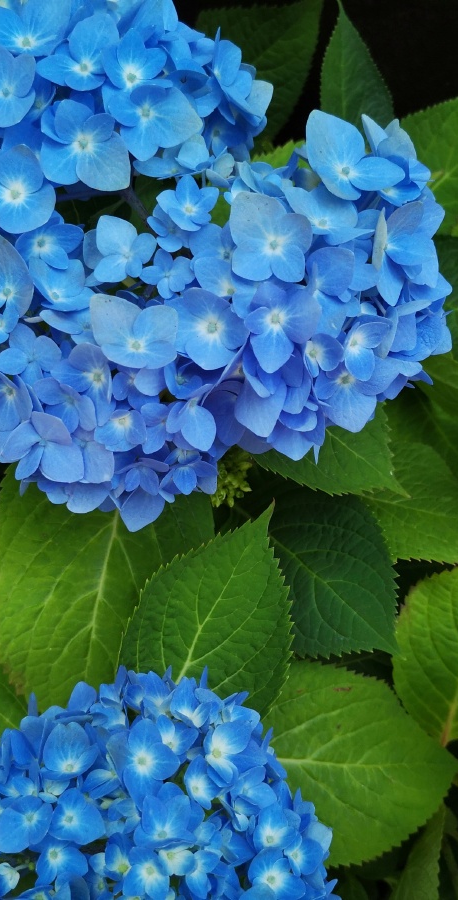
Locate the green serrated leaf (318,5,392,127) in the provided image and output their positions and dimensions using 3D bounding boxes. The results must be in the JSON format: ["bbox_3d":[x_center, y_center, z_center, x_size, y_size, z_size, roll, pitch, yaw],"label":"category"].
[{"bbox_3d":[0.074,-0.213,0.541,0.048,0.025,0.122,0,66,-6],"label":"green serrated leaf"}]

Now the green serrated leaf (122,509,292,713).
[{"bbox_3d":[-0.004,0.079,0.455,0.075,0.025,0.114,25,80,5],"label":"green serrated leaf"}]

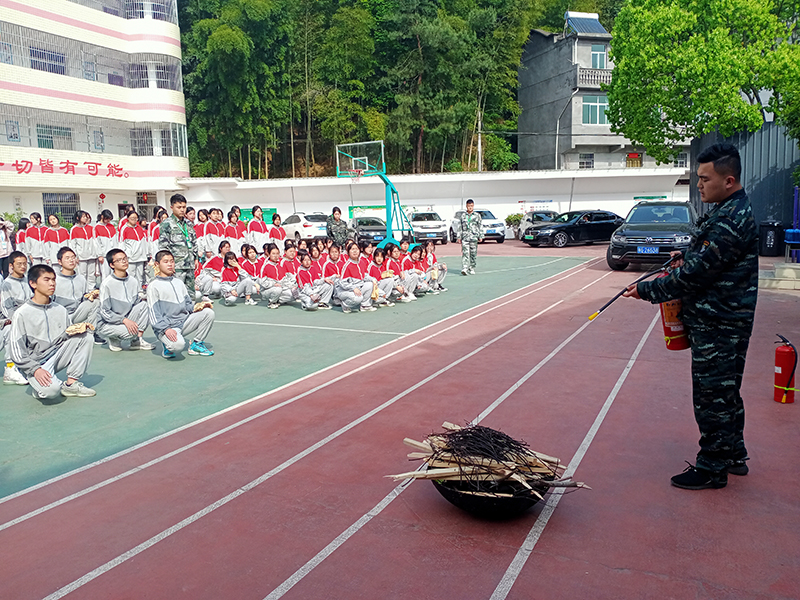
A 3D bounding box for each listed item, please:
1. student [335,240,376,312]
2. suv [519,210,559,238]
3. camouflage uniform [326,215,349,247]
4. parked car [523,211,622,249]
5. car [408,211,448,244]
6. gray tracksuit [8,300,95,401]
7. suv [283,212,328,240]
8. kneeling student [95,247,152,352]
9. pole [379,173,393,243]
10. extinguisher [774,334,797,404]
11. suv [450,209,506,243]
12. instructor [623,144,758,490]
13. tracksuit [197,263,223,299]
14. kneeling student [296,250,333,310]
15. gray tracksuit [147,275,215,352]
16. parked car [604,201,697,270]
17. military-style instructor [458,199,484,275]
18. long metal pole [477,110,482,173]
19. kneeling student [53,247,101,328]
[{"bbox_3d":[-0.677,-0.354,9.950,0.540,1.020,0.620,-8,10,-40],"label":"student"},{"bbox_3d":[7.242,-3.770,33.000,1.780,1.520,4.300,-1,7,-1],"label":"suv"},{"bbox_3d":[-1.404,-1.173,14.504,0.500,1.370,0.310,-2,7,-8],"label":"camouflage uniform"},{"bbox_3d":[7.733,-3.088,28.056,5.050,1.490,1.870,-5,8,-27],"label":"parked car"},{"bbox_3d":[1.364,-3.853,34.393,1.860,1.690,4.550,-2,7,-5],"label":"car"},{"bbox_3d":[-2.943,0.358,5.430,0.660,0.800,0.510,2,8,22],"label":"gray tracksuit"},{"bbox_3d":[-4.822,-3.605,33.021,1.860,1.690,4.600,-5,8,-27],"label":"suv"},{"bbox_3d":[-3.091,-0.009,7.268,0.660,1.110,0.500,3,8,30],"label":"kneeling student"},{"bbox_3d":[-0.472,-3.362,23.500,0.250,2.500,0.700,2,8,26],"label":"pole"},{"bbox_3d":[2.846,0.496,4.780,0.170,0.500,0.160,5,10,40],"label":"extinguisher"},{"bbox_3d":[4.034,-3.892,34.194,1.850,1.700,4.500,-3,8,-16],"label":"suv"},{"bbox_3d":[1.526,0.080,3.400,0.690,1.740,0.540,1,8,18],"label":"instructor"},{"bbox_3d":[-3.356,-0.298,11.400,0.470,0.620,0.400,5,10,41],"label":"tracksuit"},{"bbox_3d":[-1.342,-0.325,10.140,0.670,0.930,0.500,5,10,41],"label":"kneeling student"},{"bbox_3d":[-2.348,0.129,6.925,0.660,0.830,0.510,3,9,32],"label":"gray tracksuit"},{"bbox_3d":[6.772,-1.718,16.600,1.880,1.680,4.600,3,8,30],"label":"parked car"},{"bbox_3d":[1.718,-1.531,15.700,0.600,1.770,0.420,-1,7,3],"label":"military-style instructor"},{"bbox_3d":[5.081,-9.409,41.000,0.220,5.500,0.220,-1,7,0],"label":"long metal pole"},{"bbox_3d":[-3.900,-0.058,7.778,0.700,1.120,0.540,4,9,35],"label":"kneeling student"}]

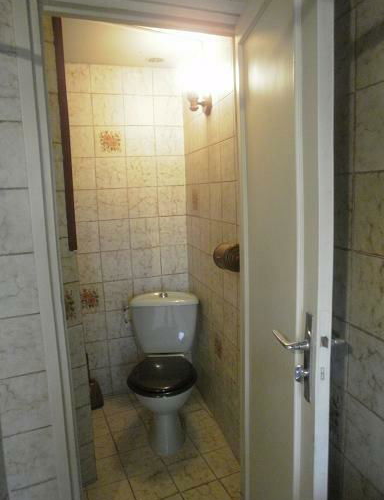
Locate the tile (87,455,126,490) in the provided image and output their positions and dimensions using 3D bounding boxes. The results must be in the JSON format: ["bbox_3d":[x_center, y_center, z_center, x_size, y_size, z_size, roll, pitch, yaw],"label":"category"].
[{"bbox_3d":[-0.444,1.123,1.938,0.197,0.010,0.197,-5,9,-23],"label":"tile"}]

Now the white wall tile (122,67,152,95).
[{"bbox_3d":[-0.348,-1.079,2.458,0.198,0.180,0.010,-5,8,-19],"label":"white wall tile"}]

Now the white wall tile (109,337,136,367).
[{"bbox_3d":[-0.478,0.705,2.675,0.198,0.203,0.010,-4,8,-17],"label":"white wall tile"}]

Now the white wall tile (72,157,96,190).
[{"bbox_3d":[-0.690,-0.484,2.456,0.158,0.203,0.010,-4,8,-17],"label":"white wall tile"}]

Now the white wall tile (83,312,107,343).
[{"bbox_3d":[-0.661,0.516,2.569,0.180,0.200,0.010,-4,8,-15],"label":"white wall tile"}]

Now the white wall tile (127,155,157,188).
[{"bbox_3d":[-0.328,-0.513,2.534,0.198,0.200,0.010,-4,8,-15],"label":"white wall tile"}]

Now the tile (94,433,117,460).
[{"bbox_3d":[-0.522,1.088,2.106,0.198,0.010,0.198,-5,9,-22],"label":"tile"}]

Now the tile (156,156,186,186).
[{"bbox_3d":[-0.140,-0.526,2.622,0.200,0.203,0.010,-4,8,-17],"label":"tile"}]

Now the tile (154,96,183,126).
[{"bbox_3d":[-0.157,-0.910,2.532,0.190,0.200,0.010,-4,8,-15],"label":"tile"}]

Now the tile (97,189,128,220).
[{"bbox_3d":[-0.511,-0.296,2.502,0.198,0.200,0.010,-5,8,-19],"label":"tile"}]

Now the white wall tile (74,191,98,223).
[{"bbox_3d":[-0.683,-0.284,2.484,0.158,0.203,0.010,-4,8,-17],"label":"white wall tile"}]

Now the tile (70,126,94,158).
[{"bbox_3d":[-0.699,-0.672,2.389,0.184,0.200,0.010,-5,8,-19],"label":"tile"}]

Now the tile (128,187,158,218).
[{"bbox_3d":[-0.324,-0.316,2.564,0.198,0.200,0.010,-5,8,-19],"label":"tile"}]

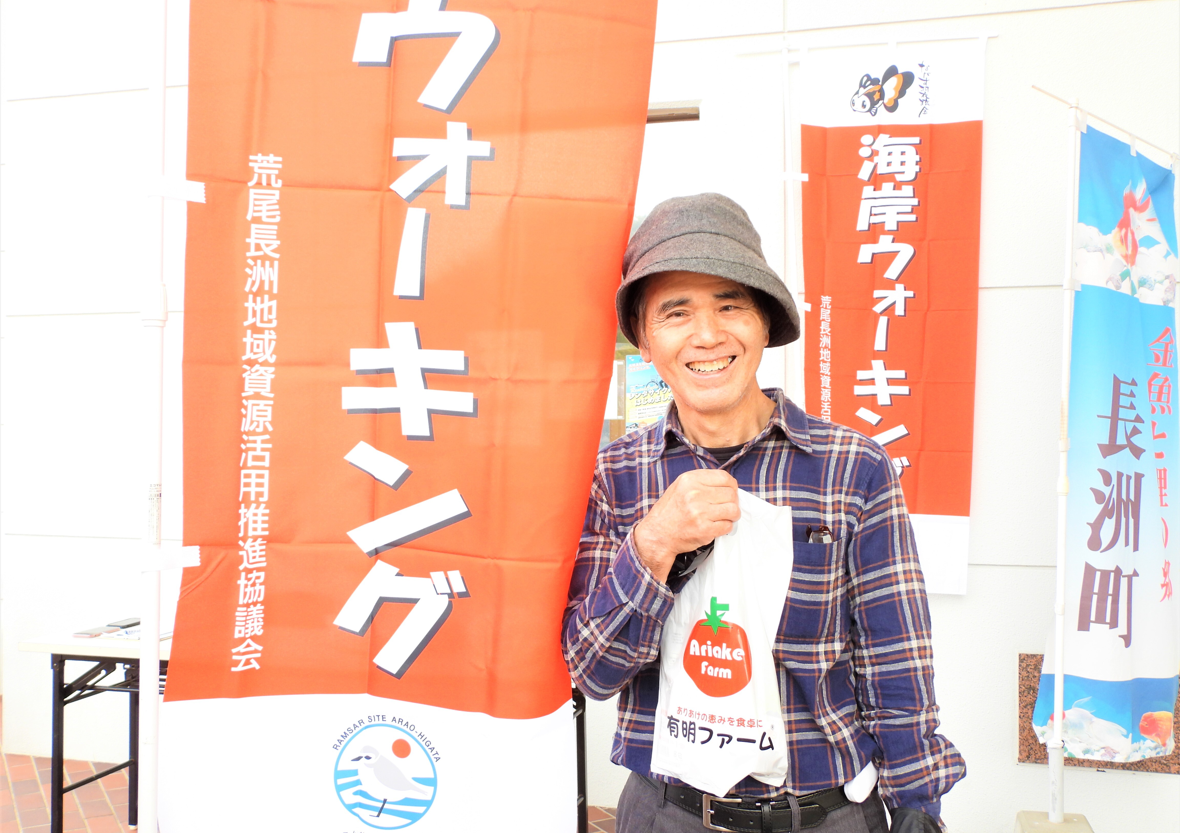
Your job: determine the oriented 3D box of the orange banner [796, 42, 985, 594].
[{"bbox_3d":[0.990,-0.318,3.950,0.595,1.800,0.050,0,-1,12],"label":"orange banner"}]

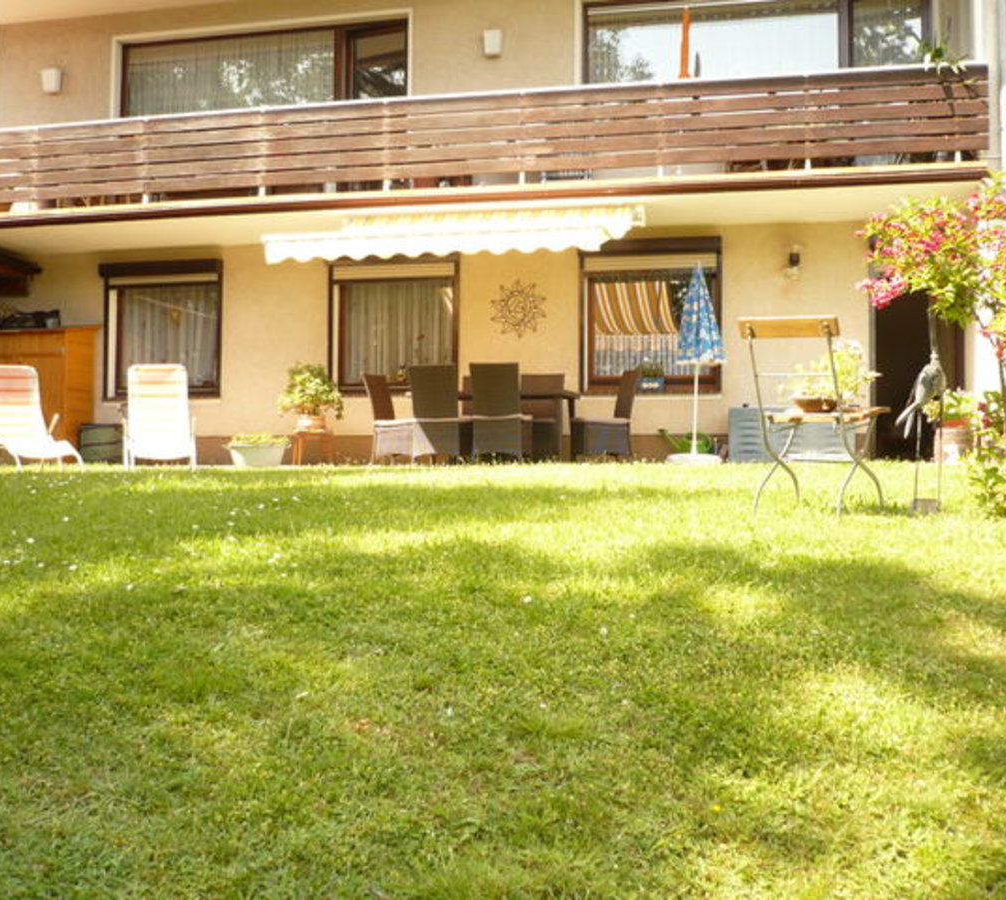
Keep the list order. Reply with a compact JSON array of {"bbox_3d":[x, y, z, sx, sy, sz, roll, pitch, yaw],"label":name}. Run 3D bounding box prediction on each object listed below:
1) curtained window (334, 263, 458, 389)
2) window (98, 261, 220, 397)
[{"bbox_3d":[-1.258,-1.462,14.136,1.552,1.502,0.150,0,-3,13],"label":"curtained window"},{"bbox_3d":[-4.168,-1.477,14.809,1.609,1.684,0.150,0,-3,13],"label":"window"}]

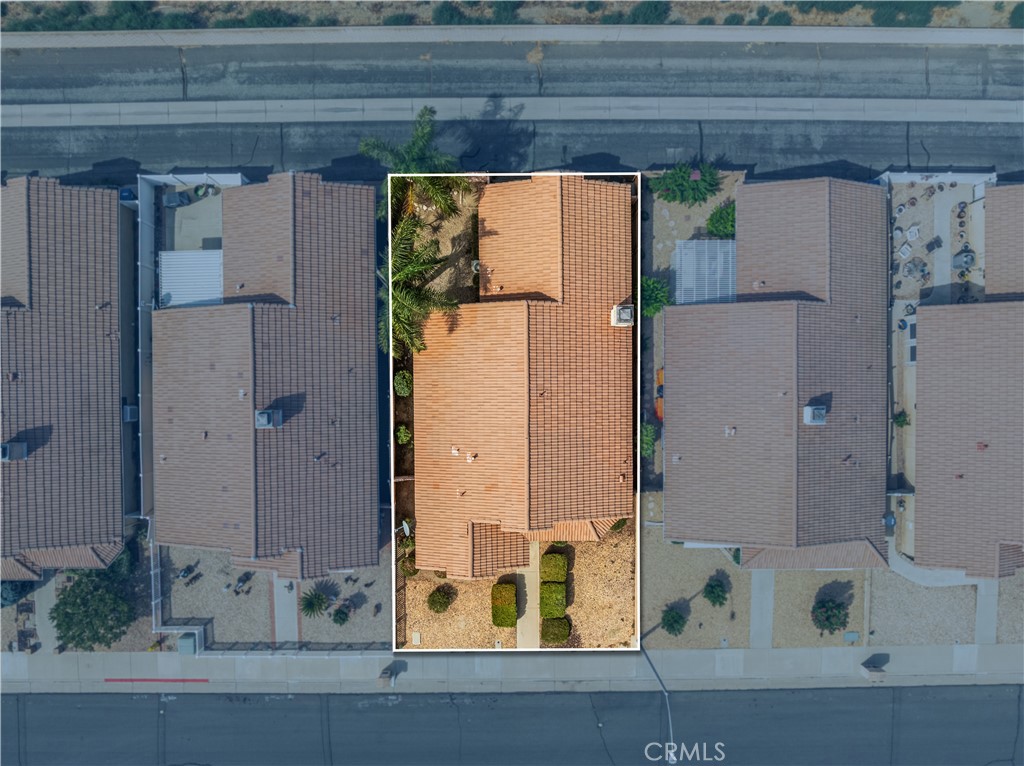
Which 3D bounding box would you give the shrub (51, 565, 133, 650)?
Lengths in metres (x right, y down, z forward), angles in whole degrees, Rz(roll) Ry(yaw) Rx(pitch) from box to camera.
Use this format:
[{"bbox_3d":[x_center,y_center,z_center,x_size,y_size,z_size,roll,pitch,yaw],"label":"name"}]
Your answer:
[{"bbox_3d":[-22.890,12.290,38.800,4.630,3.000,4.580,0,90,0],"label":"shrub"}]

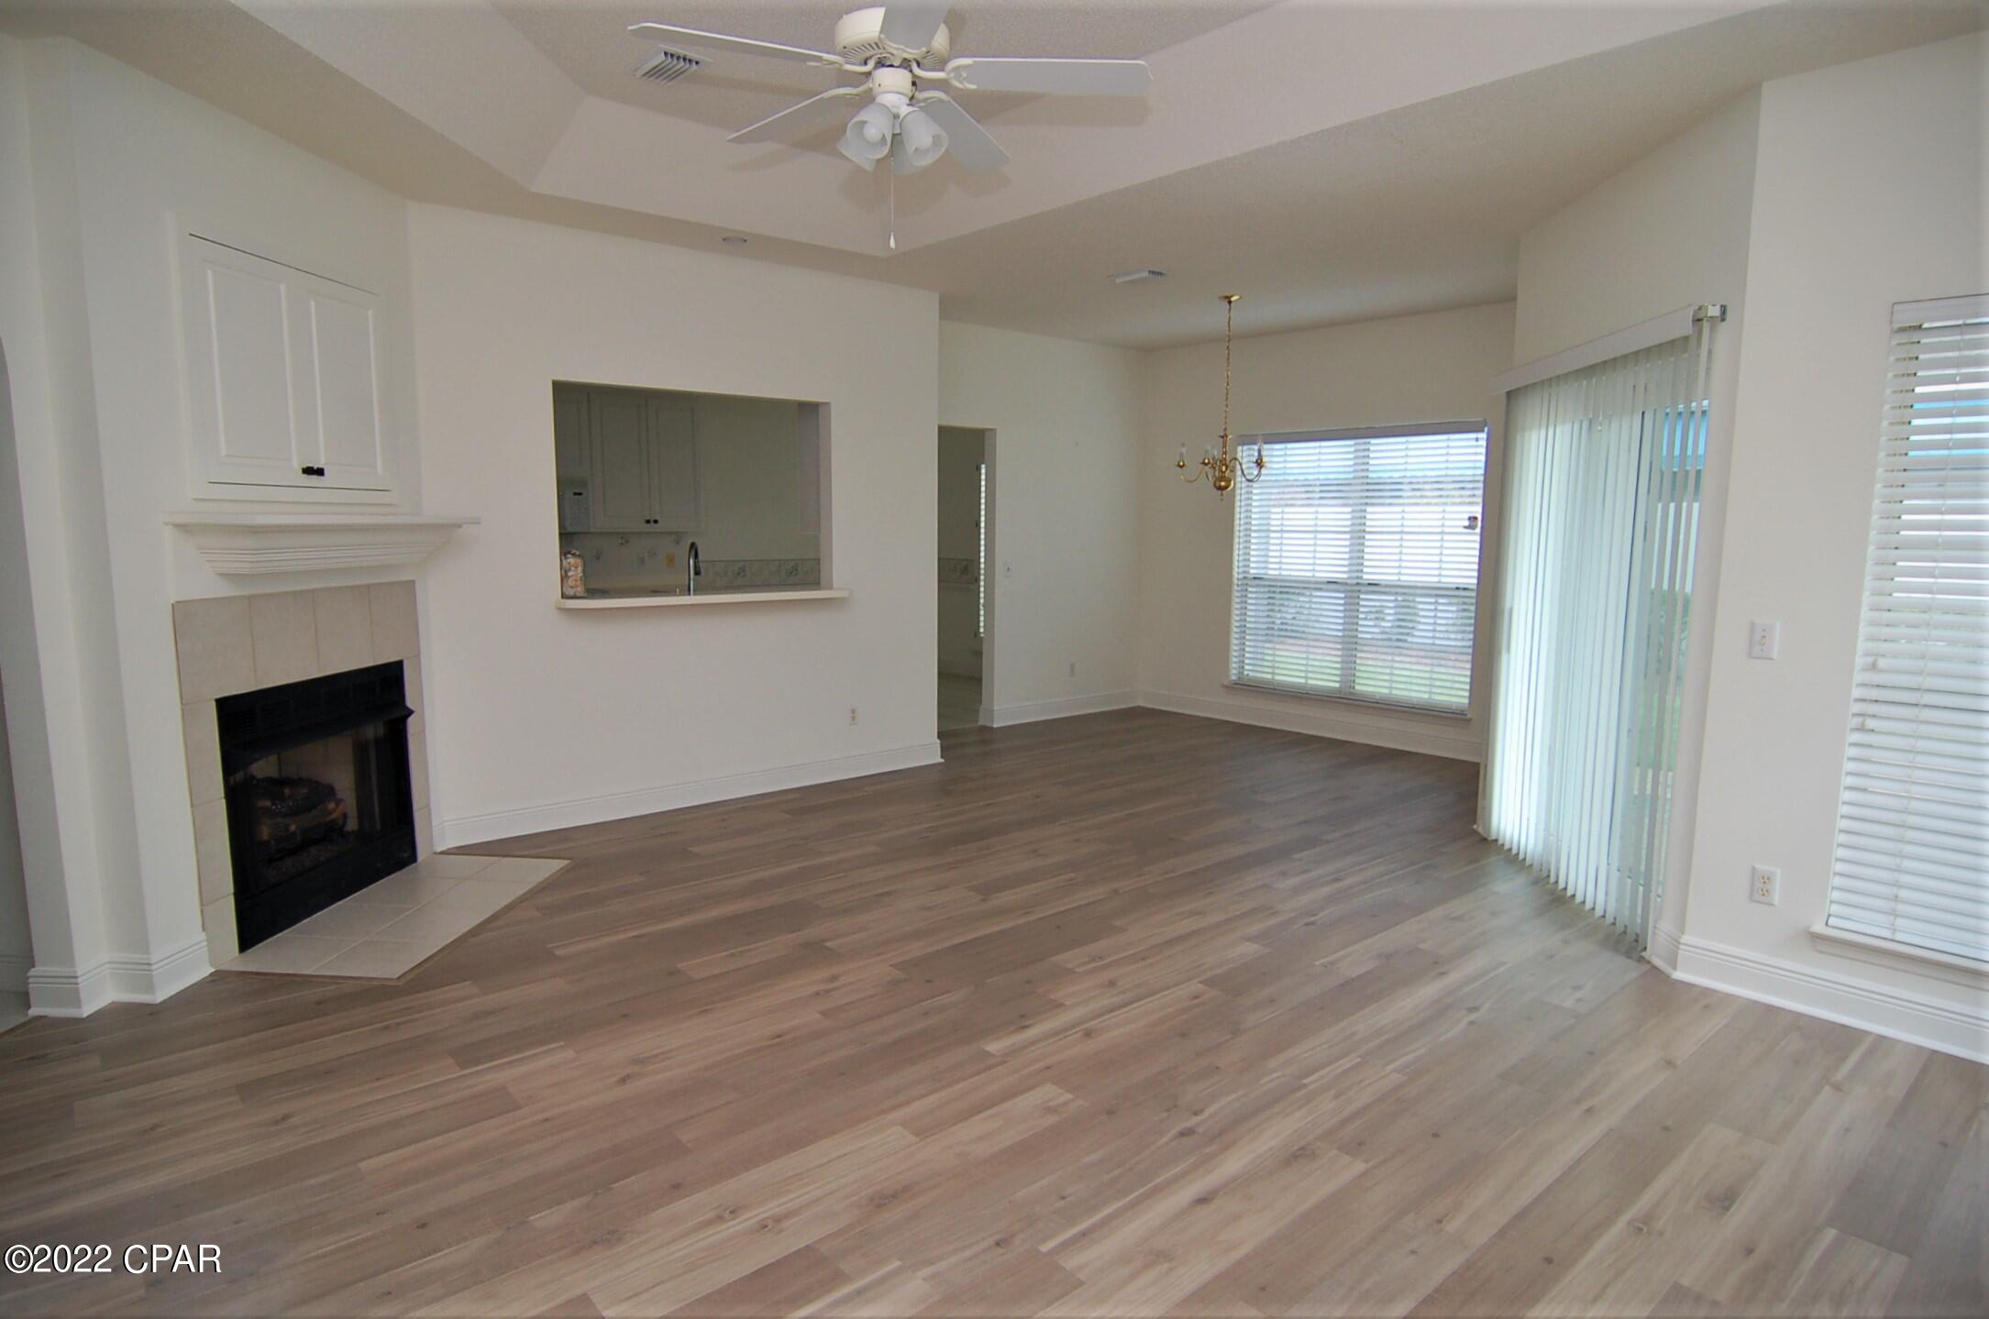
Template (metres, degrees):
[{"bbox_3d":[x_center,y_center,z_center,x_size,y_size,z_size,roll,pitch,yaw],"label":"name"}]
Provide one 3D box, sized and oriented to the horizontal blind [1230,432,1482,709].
[{"bbox_3d":[2.373,-0.618,6.731,0.065,1.782,1.785,-6,9,-40],"label":"horizontal blind"}]

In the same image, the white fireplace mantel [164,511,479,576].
[{"bbox_3d":[-2.323,-0.423,3.575,0.279,0.190,1.209,0,7,2],"label":"white fireplace mantel"}]

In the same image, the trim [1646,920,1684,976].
[{"bbox_3d":[2.170,0.928,3.224,0.027,0.130,0.180,0,7,2],"label":"trim"}]

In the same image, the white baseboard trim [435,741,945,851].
[{"bbox_3d":[-1.390,0.665,5.265,2.805,0.128,0.025,-6,9,-41],"label":"white baseboard trim"}]

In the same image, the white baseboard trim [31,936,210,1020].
[{"bbox_3d":[-2.616,0.944,2.998,0.298,0.130,0.323,0,7,2],"label":"white baseboard trim"}]

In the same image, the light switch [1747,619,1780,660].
[{"bbox_3d":[2.259,-0.054,2.916,0.013,0.116,0.072,-6,9,-40],"label":"light switch"}]

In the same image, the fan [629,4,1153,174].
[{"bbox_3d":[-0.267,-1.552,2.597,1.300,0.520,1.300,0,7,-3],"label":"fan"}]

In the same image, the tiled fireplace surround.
[{"bbox_3d":[-2.477,0.331,3.672,0.040,1.181,1.184,0,7,2],"label":"tiled fireplace surround"}]

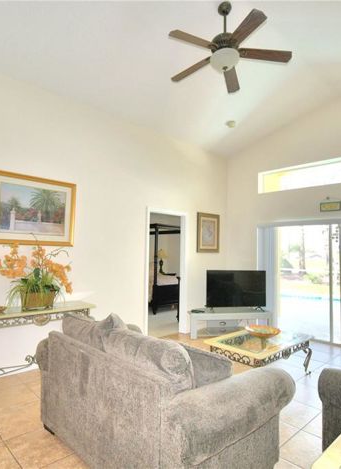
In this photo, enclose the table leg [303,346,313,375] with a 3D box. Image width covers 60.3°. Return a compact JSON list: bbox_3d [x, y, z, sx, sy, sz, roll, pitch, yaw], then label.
[{"bbox_3d":[1.673,1.522,3.581,0.100,0.350,0.100,6,-6,-43],"label":"table leg"}]

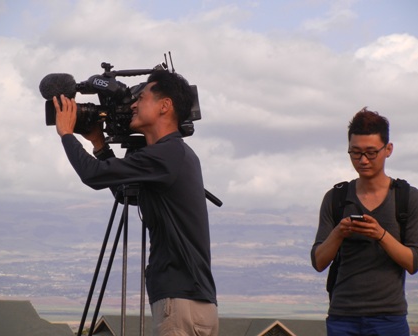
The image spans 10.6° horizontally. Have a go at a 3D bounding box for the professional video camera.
[{"bbox_3d":[-0.347,-0.253,8.850,0.630,0.335,0.260,-3,0,0],"label":"professional video camera"}]

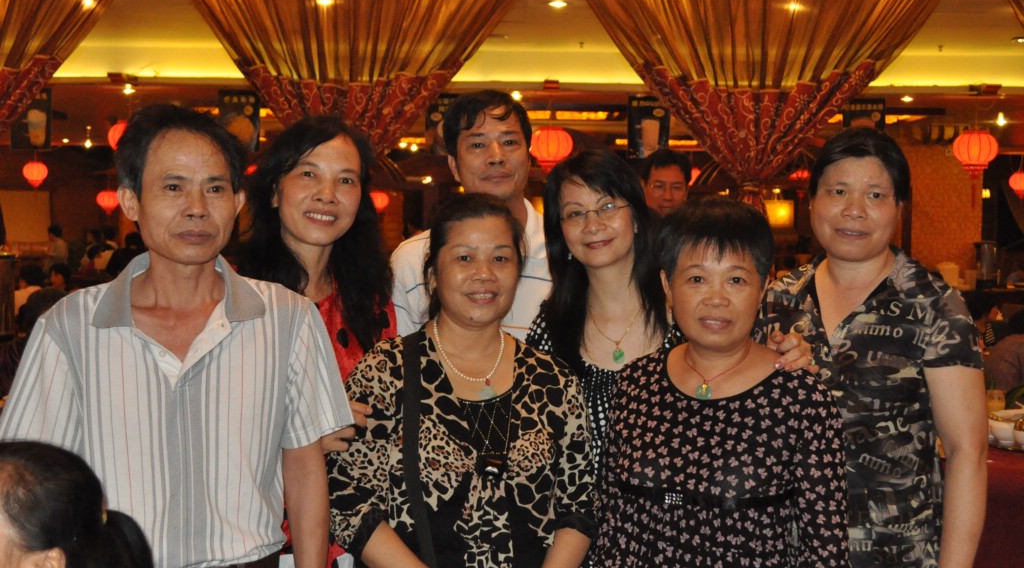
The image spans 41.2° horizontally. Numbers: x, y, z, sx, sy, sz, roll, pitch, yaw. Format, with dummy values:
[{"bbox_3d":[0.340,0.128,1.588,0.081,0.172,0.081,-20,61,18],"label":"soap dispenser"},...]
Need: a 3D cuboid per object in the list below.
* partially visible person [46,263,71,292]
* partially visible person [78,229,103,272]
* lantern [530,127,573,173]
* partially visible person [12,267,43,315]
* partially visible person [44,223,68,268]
[{"bbox_3d":[-4.500,0.410,13.300,0.600,1.250,0.460,-1,2,-27],"label":"partially visible person"},{"bbox_3d":[-6.050,0.000,19.500,0.420,1.550,0.460,0,2,-15],"label":"partially visible person"},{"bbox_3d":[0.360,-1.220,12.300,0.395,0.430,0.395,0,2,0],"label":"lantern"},{"bbox_3d":[-4.780,0.440,13.400,0.600,1.250,0.460,1,2,39],"label":"partially visible person"},{"bbox_3d":[-6.700,-0.050,20.000,0.380,1.650,0.460,0,2,3],"label":"partially visible person"}]

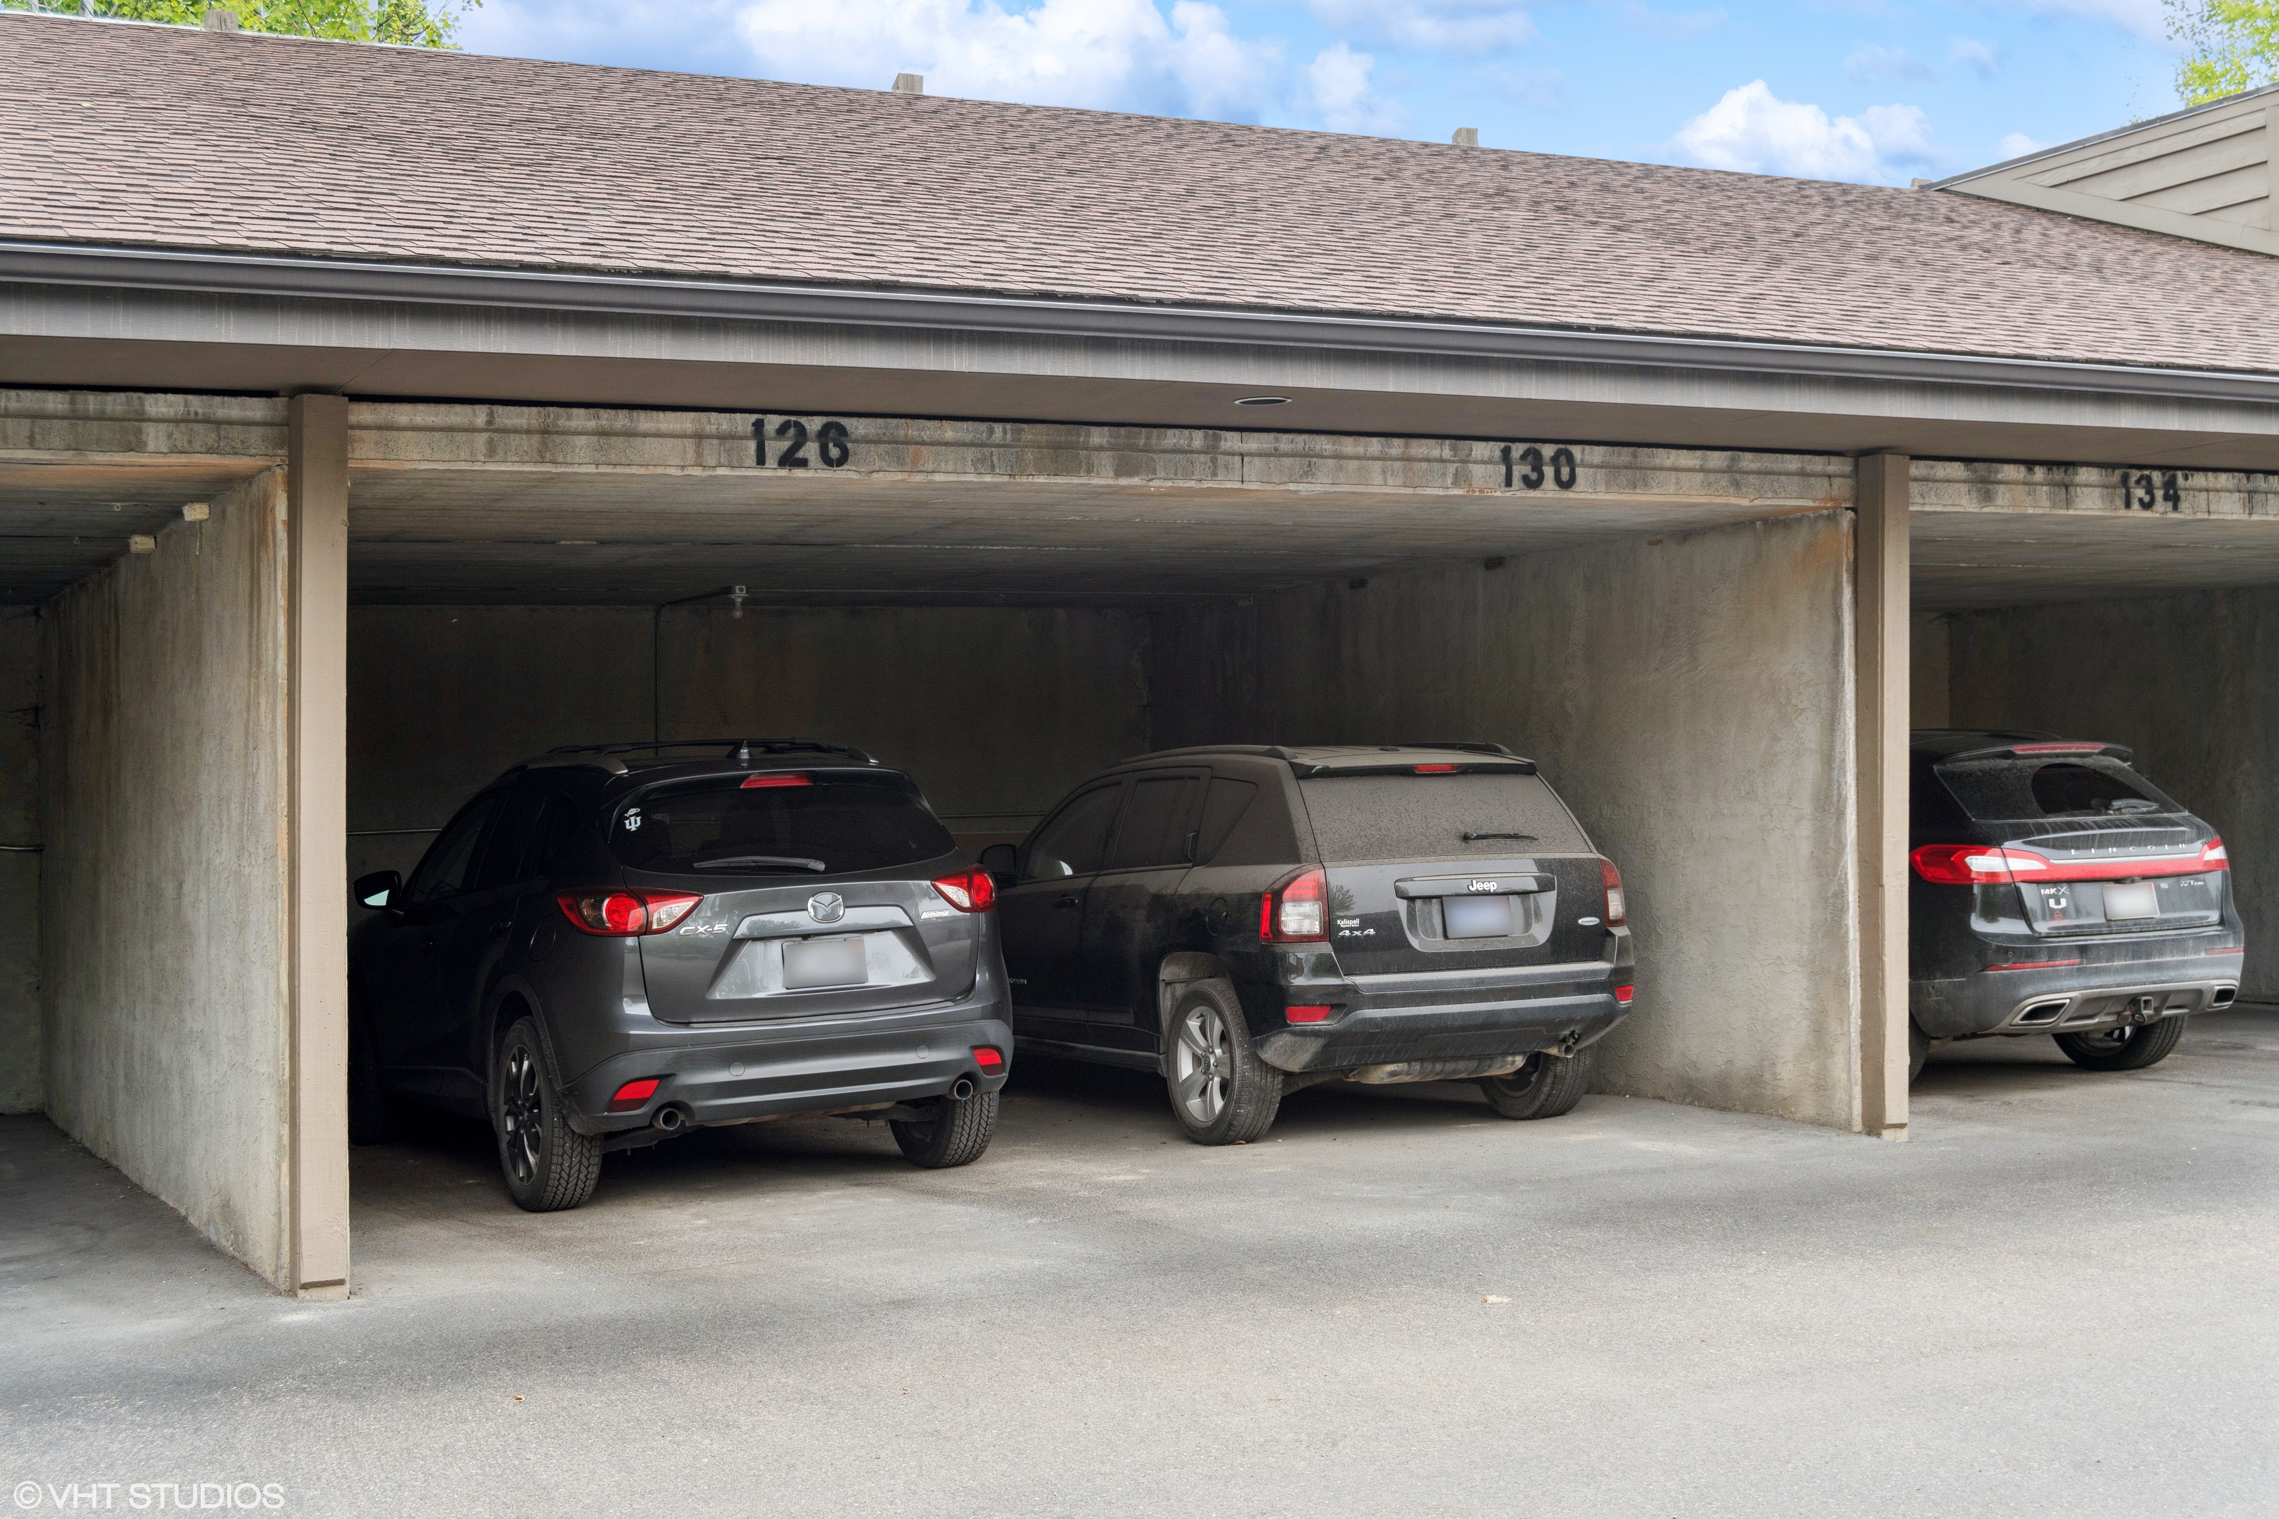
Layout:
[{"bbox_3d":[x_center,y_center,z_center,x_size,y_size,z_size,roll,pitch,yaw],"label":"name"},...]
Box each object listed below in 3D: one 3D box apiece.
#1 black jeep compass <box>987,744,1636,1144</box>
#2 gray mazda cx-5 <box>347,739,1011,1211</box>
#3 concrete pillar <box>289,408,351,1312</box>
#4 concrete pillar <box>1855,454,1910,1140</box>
[{"bbox_3d":[0.485,0.766,13.359,1.830,1.680,4.450,-1,-1,-24],"label":"black jeep compass"},{"bbox_3d":[-2.160,0.827,12.094,1.860,1.690,4.540,-1,-1,-29],"label":"gray mazda cx-5"},{"bbox_3d":[-2.530,0.269,8.791,0.145,2.759,0.165,0,0,-27],"label":"concrete pillar"},{"bbox_3d":[2.986,0.150,11.425,0.145,2.721,0.165,0,0,-27],"label":"concrete pillar"}]

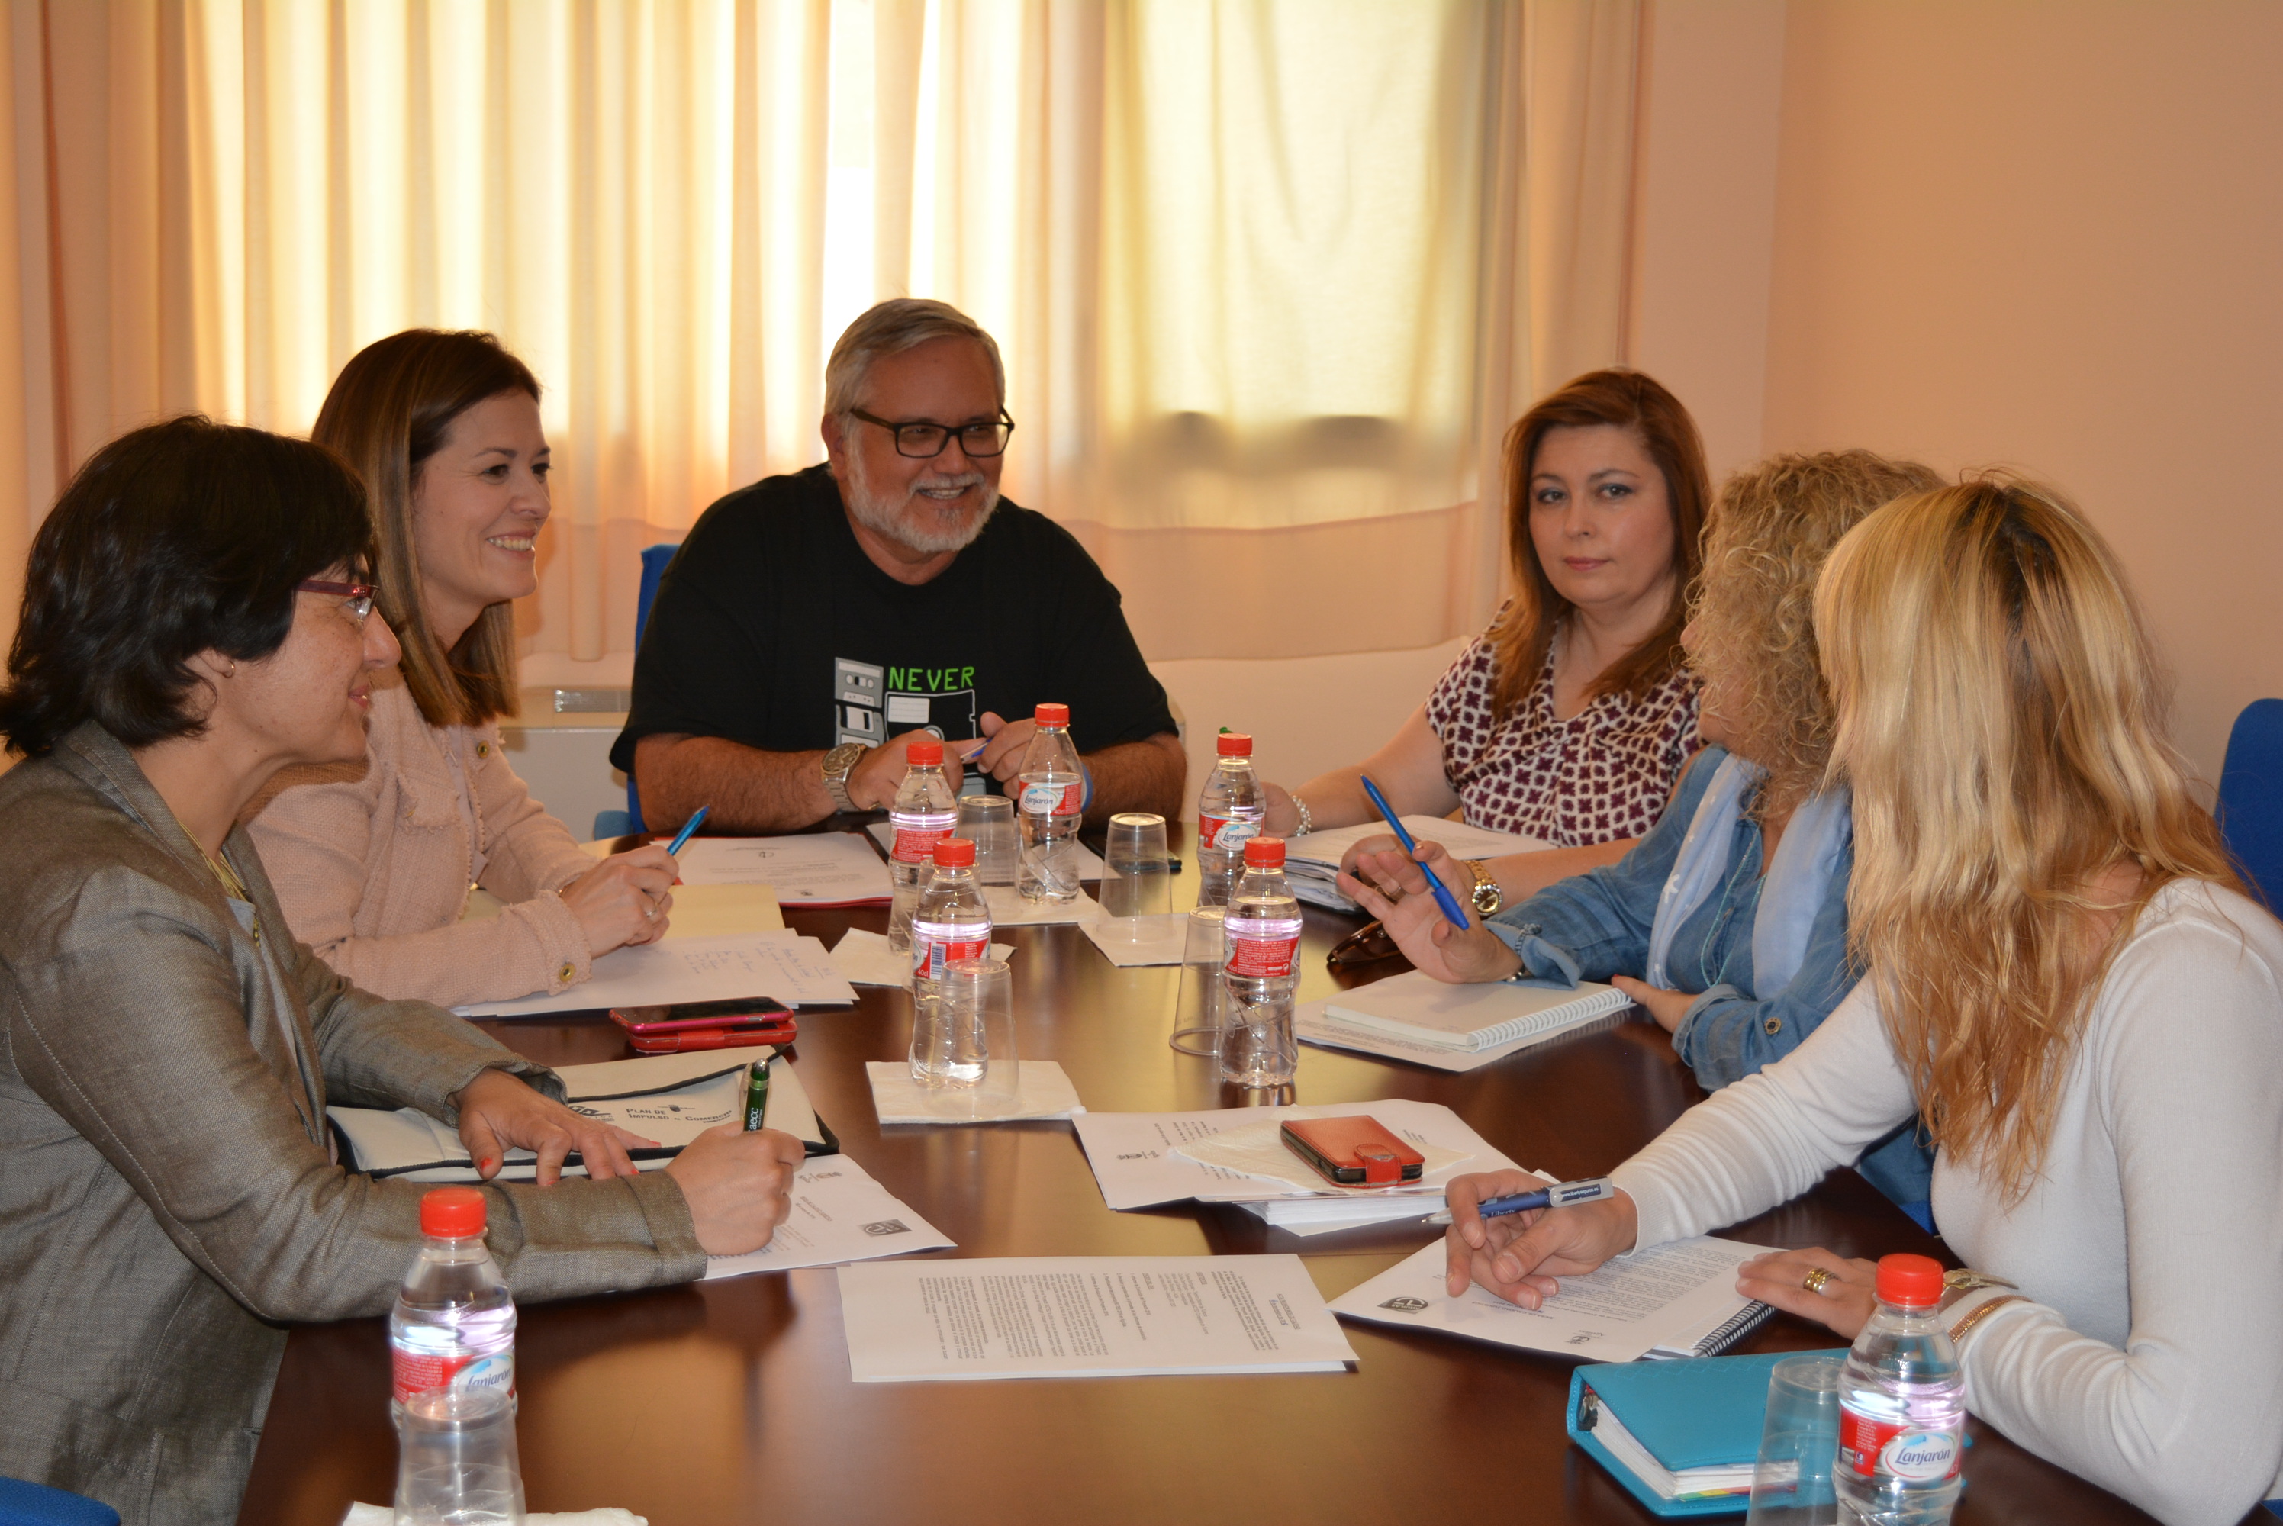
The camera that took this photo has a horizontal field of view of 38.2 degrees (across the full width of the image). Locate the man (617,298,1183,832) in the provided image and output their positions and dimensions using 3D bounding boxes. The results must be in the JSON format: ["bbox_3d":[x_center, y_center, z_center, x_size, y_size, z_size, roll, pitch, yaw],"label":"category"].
[{"bbox_3d":[-0.253,0.148,3.599,0.630,1.310,0.720,0,10,-6],"label":"man"}]

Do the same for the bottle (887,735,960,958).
[{"bbox_3d":[-0.195,0.076,2.974,0.060,0.187,0.060,1,10,0],"label":"bottle"}]

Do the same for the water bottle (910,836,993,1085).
[{"bbox_3d":[-0.145,0.153,2.537,0.060,0.187,0.060,1,10,0],"label":"water bottle"}]

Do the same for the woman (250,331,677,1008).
[{"bbox_3d":[-0.591,0.260,3.001,0.660,1.280,0.530,6,11,25],"label":"woman"}]

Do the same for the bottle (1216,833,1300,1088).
[{"bbox_3d":[0.094,0.154,2.566,0.060,0.187,0.060,1,10,0],"label":"bottle"}]

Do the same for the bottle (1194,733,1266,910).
[{"bbox_3d":[0.085,0.069,3.055,0.060,0.187,0.060,1,10,0],"label":"bottle"}]

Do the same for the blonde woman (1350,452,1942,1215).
[{"bbox_3d":[0.467,0.359,2.740,0.680,1.220,0.560,-4,11,-29],"label":"blonde woman"}]

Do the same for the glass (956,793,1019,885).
[{"bbox_3d":[-0.148,0.091,3.137,0.074,0.107,0.074,1,10,0],"label":"glass"}]

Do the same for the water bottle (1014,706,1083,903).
[{"bbox_3d":[-0.088,0.038,3.212,0.060,0.187,0.060,1,10,0],"label":"water bottle"}]

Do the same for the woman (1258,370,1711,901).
[{"bbox_3d":[0.405,0.213,3.517,0.570,1.240,0.680,7,11,29],"label":"woman"}]

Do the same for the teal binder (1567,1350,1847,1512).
[{"bbox_3d":[0.345,0.367,1.819,0.180,0.034,0.138,-1,10,-15],"label":"teal binder"}]

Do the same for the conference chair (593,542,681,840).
[{"bbox_3d":[-0.336,0.279,3.744,0.570,1.000,0.600,0,10,-6],"label":"conference chair"}]

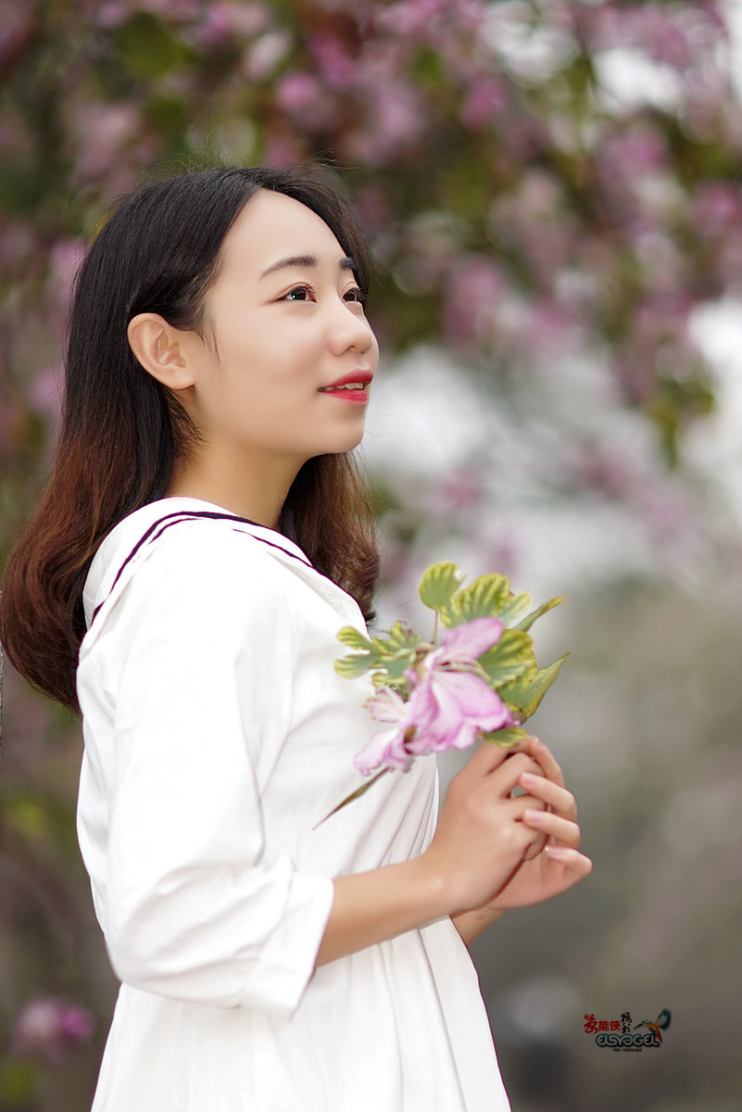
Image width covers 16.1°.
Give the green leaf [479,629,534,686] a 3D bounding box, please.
[{"bbox_3d":[0.096,0.073,1.880,0.042,0.042,0.022,0,0,-11],"label":"green leaf"}]

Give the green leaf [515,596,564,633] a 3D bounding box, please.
[{"bbox_3d":[0.121,0.043,1.900,0.046,0.012,0.028,-36,0,0],"label":"green leaf"}]

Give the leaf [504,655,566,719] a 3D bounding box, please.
[{"bbox_3d":[0.117,0.094,1.880,0.060,0.033,0.028,-44,0,0],"label":"leaf"}]

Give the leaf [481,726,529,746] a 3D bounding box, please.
[{"bbox_3d":[0.094,0.128,1.880,0.035,0.016,0.028,0,0,0],"label":"leaf"}]

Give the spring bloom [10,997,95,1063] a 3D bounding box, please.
[{"bbox_3d":[-0.413,0.612,3.400,0.105,0.083,0.085,0,0,0],"label":"spring bloom"}]

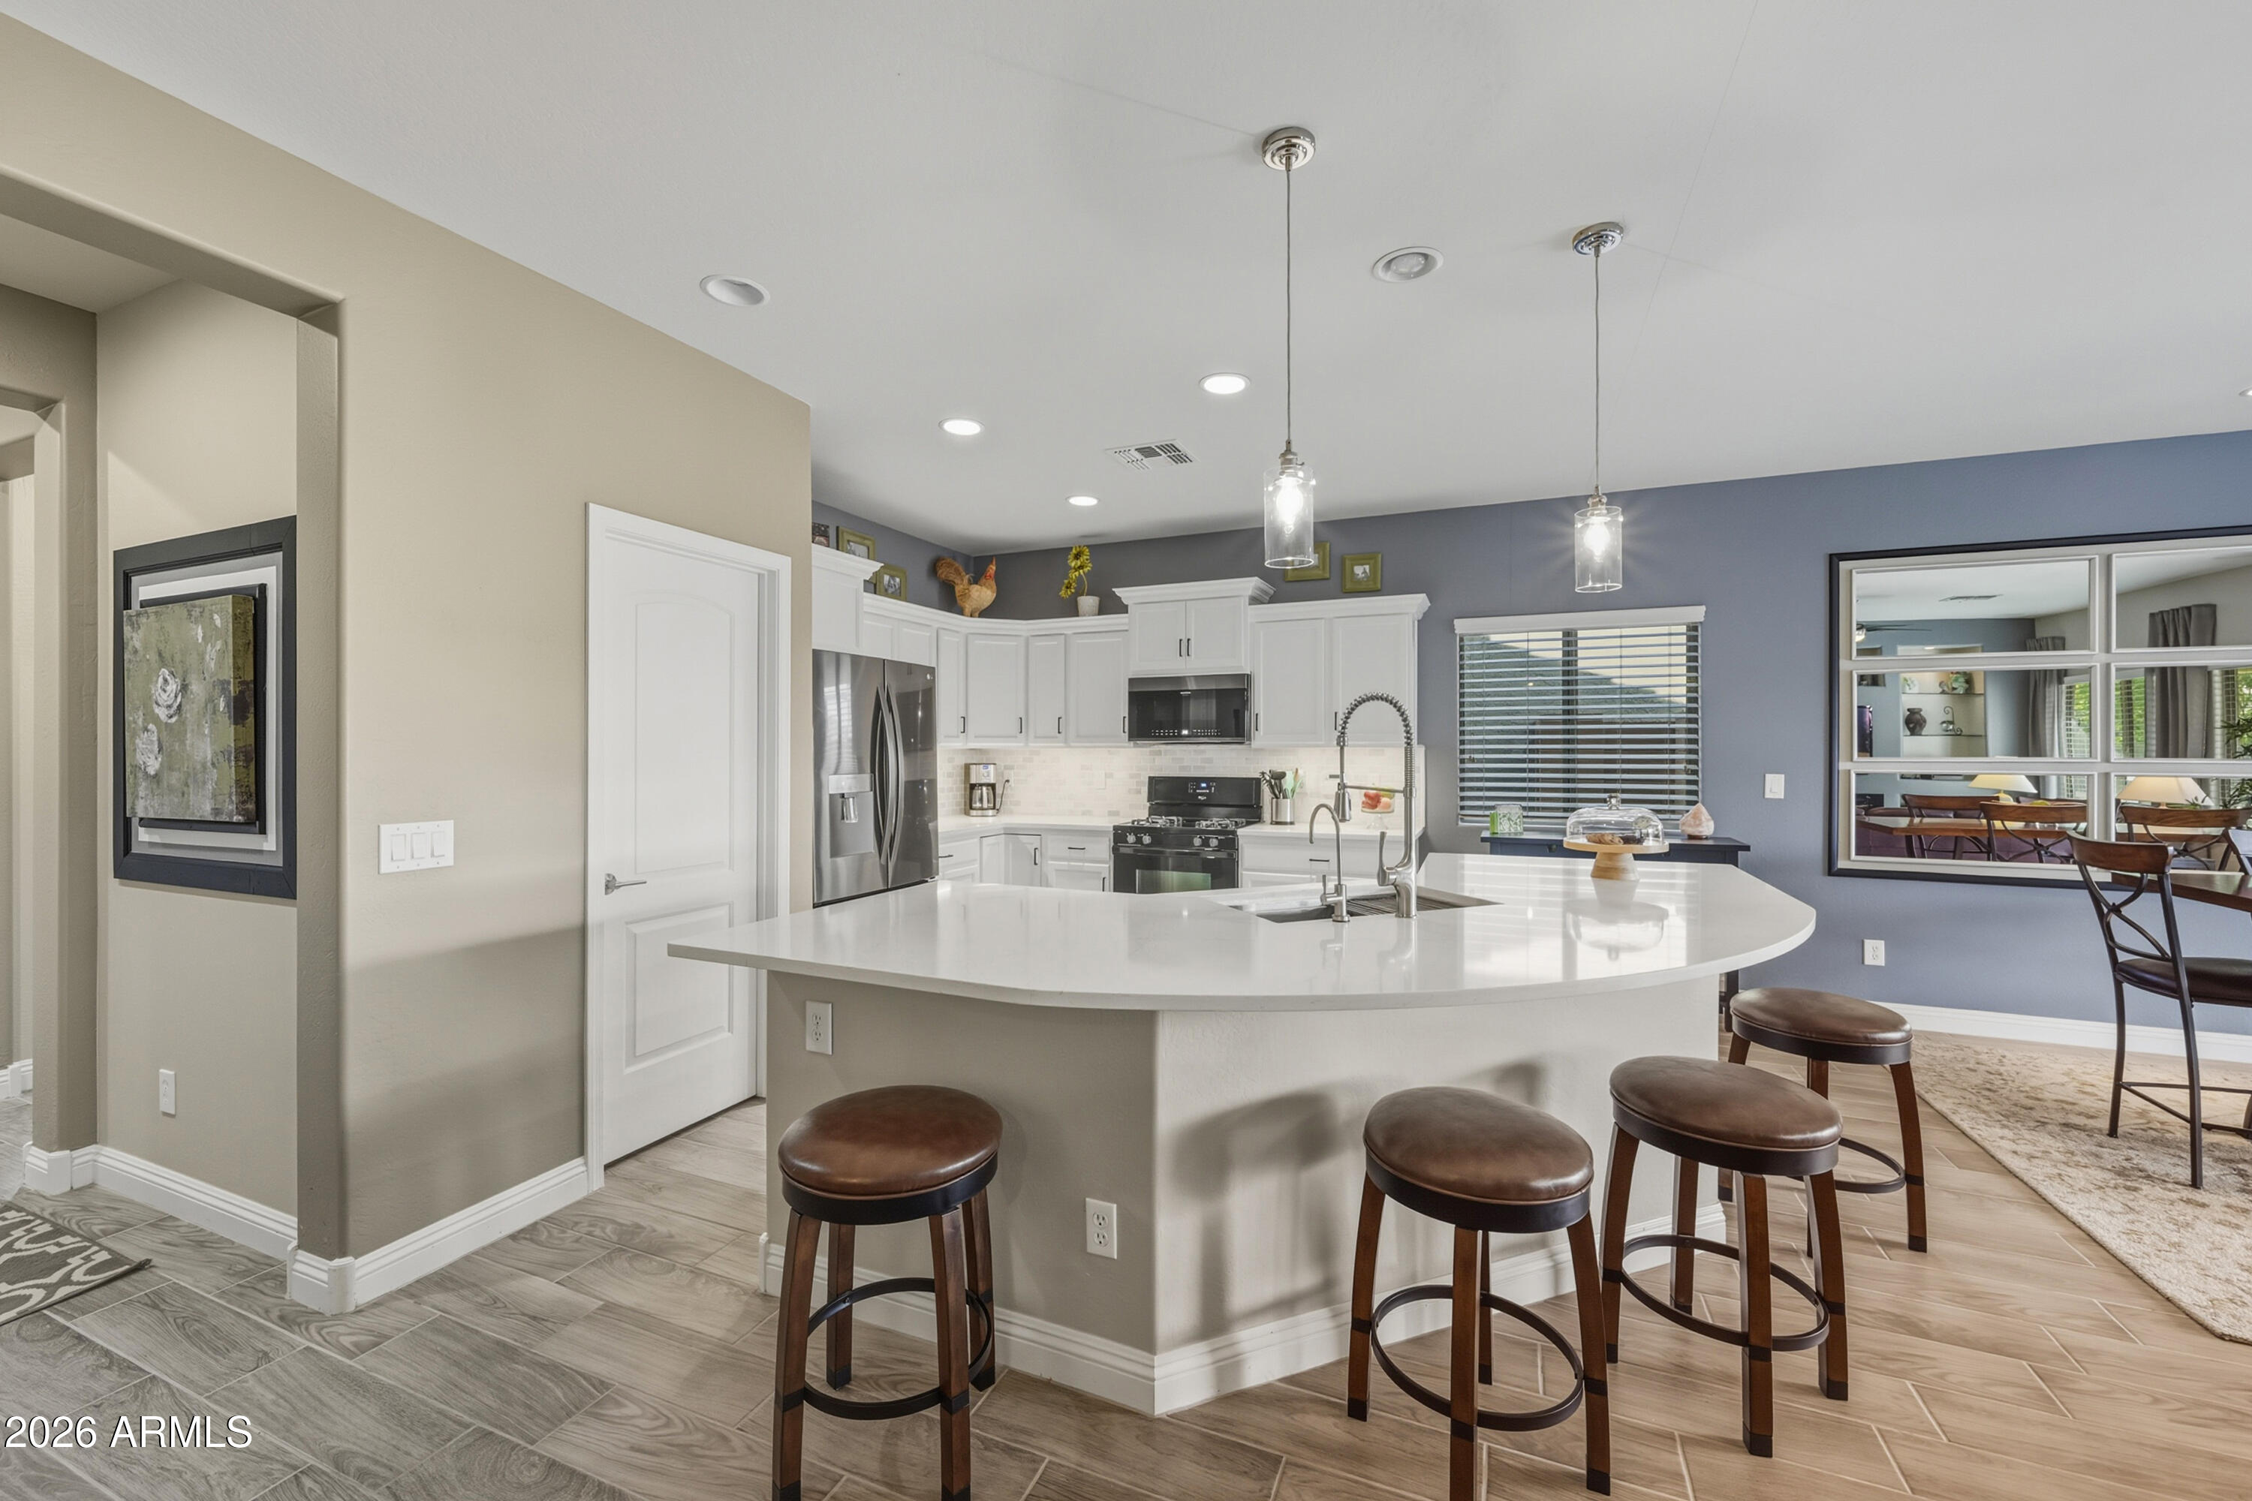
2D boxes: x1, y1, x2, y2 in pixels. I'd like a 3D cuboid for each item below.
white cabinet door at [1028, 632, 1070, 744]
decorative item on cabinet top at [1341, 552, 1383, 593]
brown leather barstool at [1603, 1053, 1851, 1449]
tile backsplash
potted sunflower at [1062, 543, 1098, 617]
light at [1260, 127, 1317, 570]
[{"bbox_3d":[-0.507,-0.397,5.755,0.272,0.722,0.022,0,0,23],"label":"white cabinet door"},{"bbox_3d":[1.395,-1.056,5.184,0.220,0.225,0.030,0,0,23],"label":"decorative item on cabinet top"},{"bbox_3d":[1.264,1.027,1.866,0.410,0.636,0.410,0,0,-28],"label":"brown leather barstool"},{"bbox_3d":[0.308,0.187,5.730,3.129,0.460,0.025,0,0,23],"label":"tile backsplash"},{"bbox_3d":[-0.306,-1.121,5.799,0.260,0.470,0.190,0,0,23],"label":"potted sunflower"},{"bbox_3d":[0.372,-0.901,2.001,0.122,0.959,0.122,0,0,23],"label":"light"}]

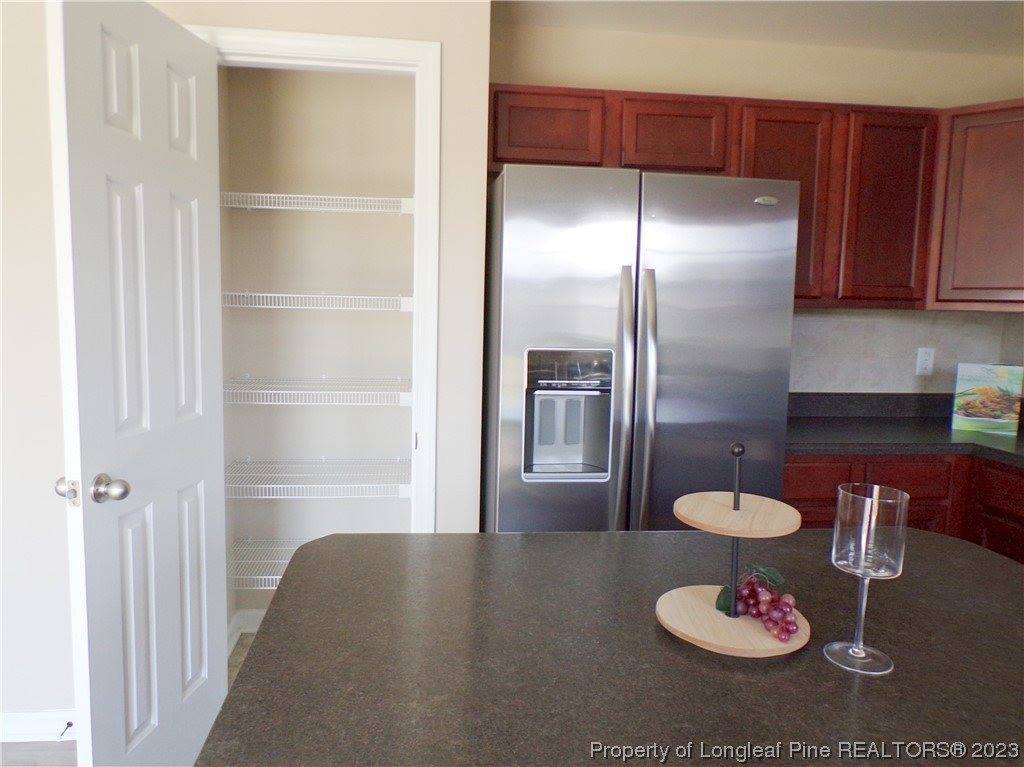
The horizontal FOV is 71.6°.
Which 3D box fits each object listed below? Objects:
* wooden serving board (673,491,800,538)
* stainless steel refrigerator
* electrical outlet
[{"bbox_3d":[0.295,0.170,0.933,0.159,0.014,0.159,1,5,-6],"label":"wooden serving board"},{"bbox_3d":[0.377,0.209,2.554,0.908,1.760,0.830,1,5,-7],"label":"stainless steel refrigerator"},{"bbox_3d":[1.790,-0.093,3.066,0.073,0.117,0.007,1,5,-6],"label":"electrical outlet"}]

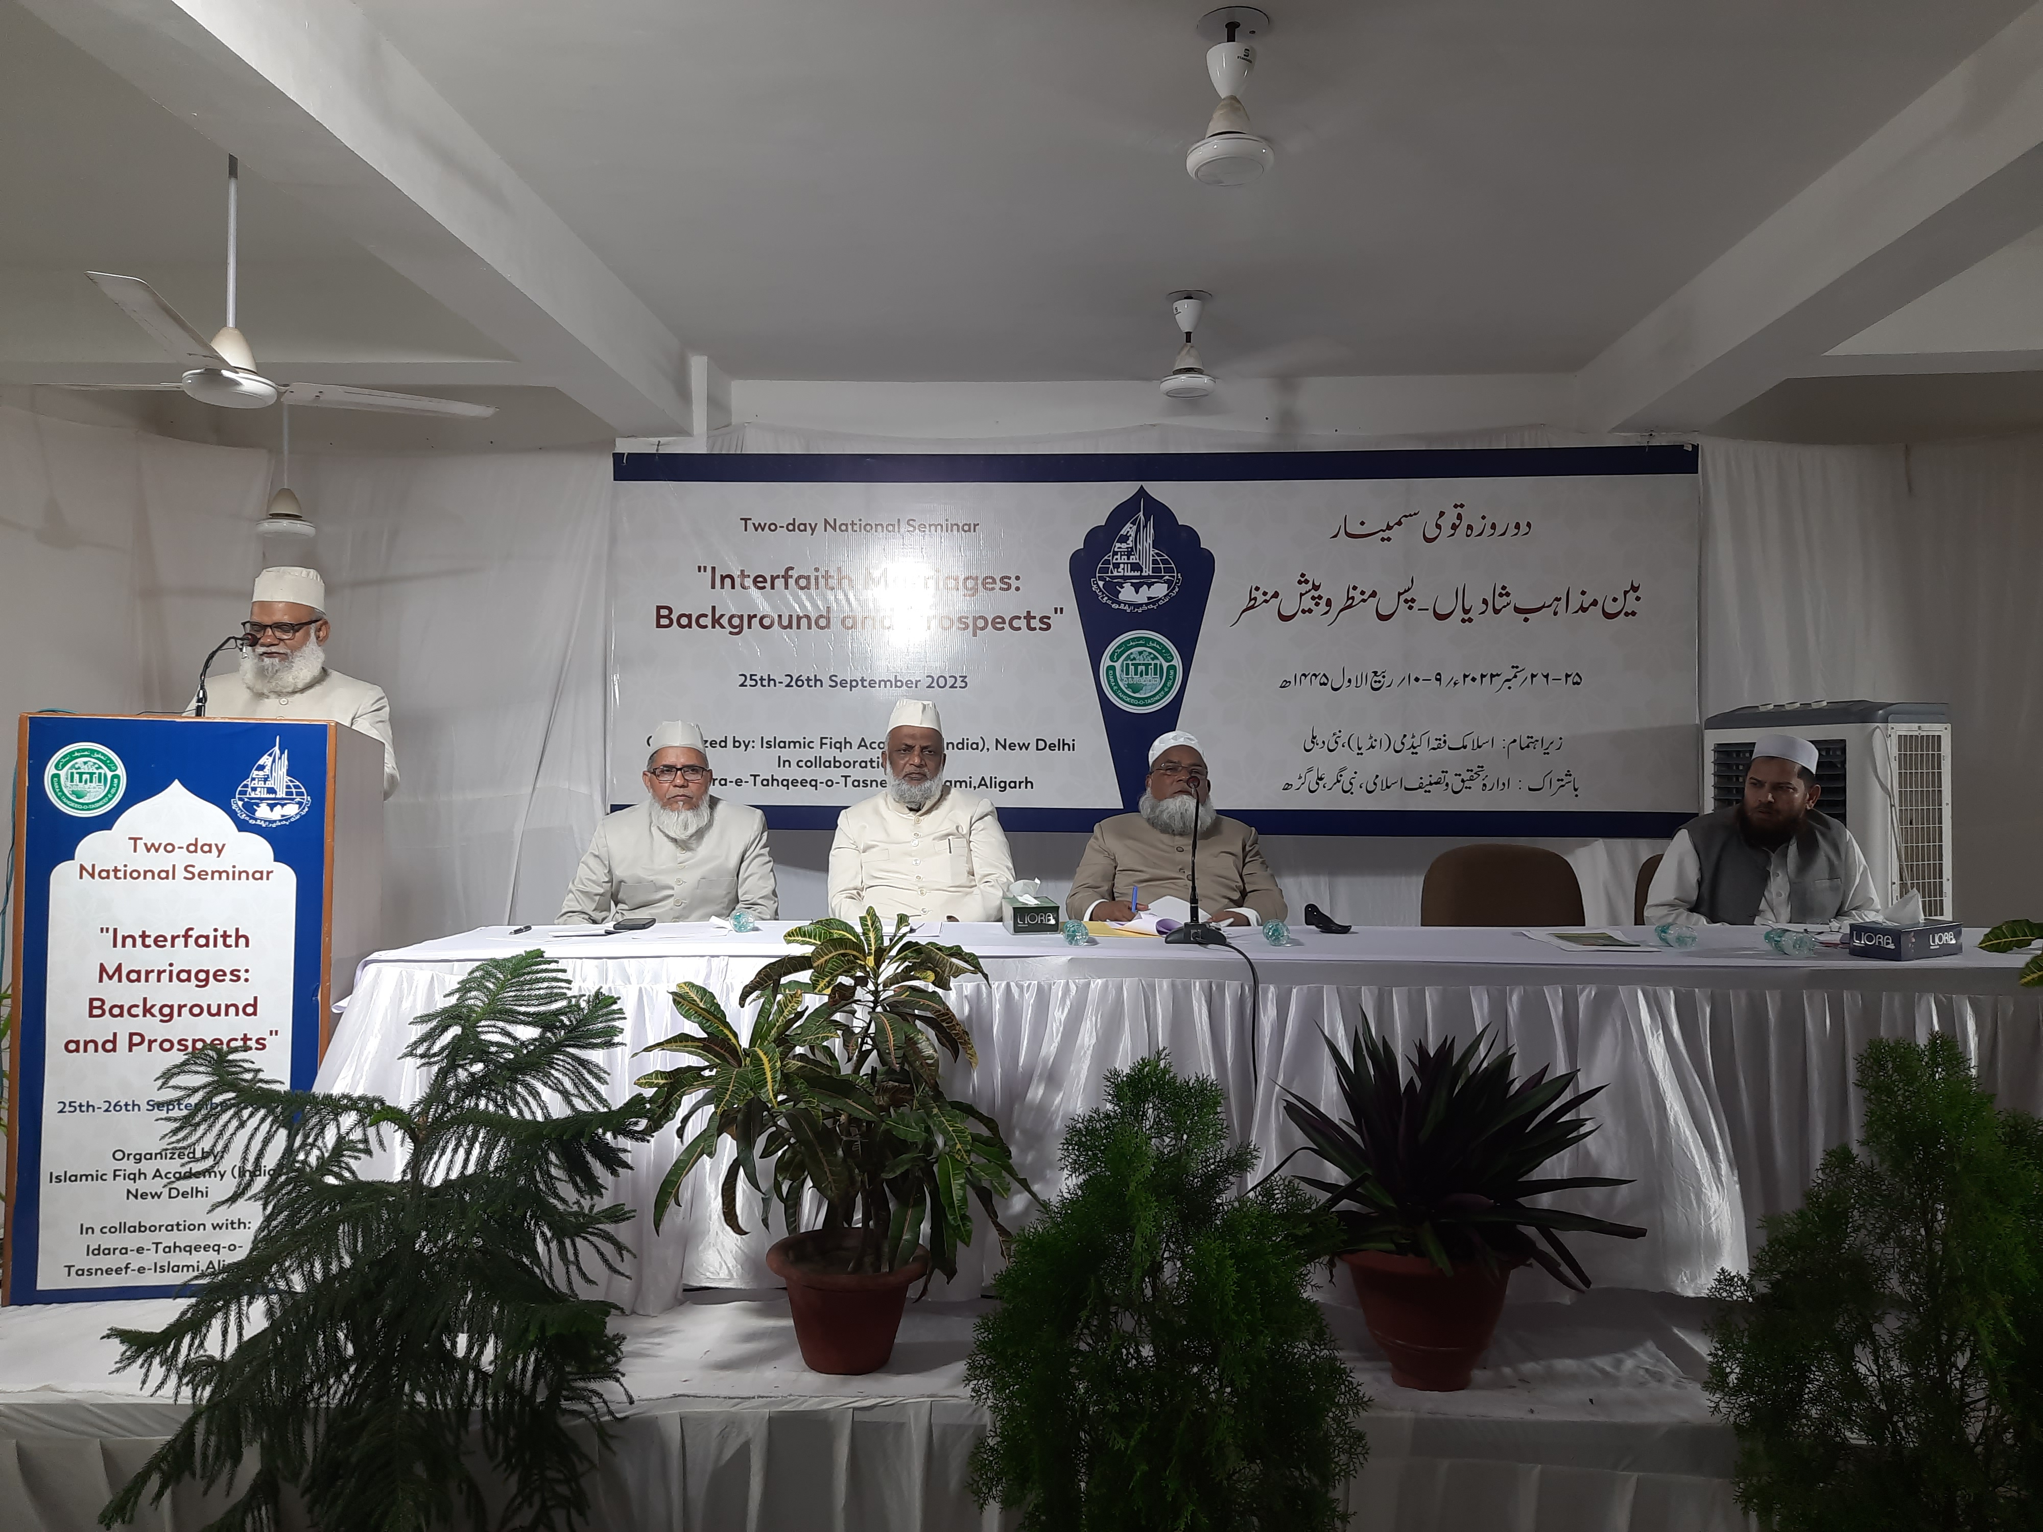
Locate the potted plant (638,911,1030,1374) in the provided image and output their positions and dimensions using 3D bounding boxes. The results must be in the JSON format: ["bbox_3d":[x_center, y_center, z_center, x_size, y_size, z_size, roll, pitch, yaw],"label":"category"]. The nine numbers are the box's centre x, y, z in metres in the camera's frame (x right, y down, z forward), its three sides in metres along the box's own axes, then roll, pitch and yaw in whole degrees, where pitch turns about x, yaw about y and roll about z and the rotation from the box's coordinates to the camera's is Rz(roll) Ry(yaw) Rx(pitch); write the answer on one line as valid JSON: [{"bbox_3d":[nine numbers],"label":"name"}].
[{"bbox_3d":[-0.374,0.721,2.908,0.760,0.890,0.680,0,-1,0],"label":"potted plant"}]

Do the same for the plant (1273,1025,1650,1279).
[{"bbox_3d":[0.840,0.742,2.819,0.700,0.500,0.660,0,-1,0],"label":"plant"}]

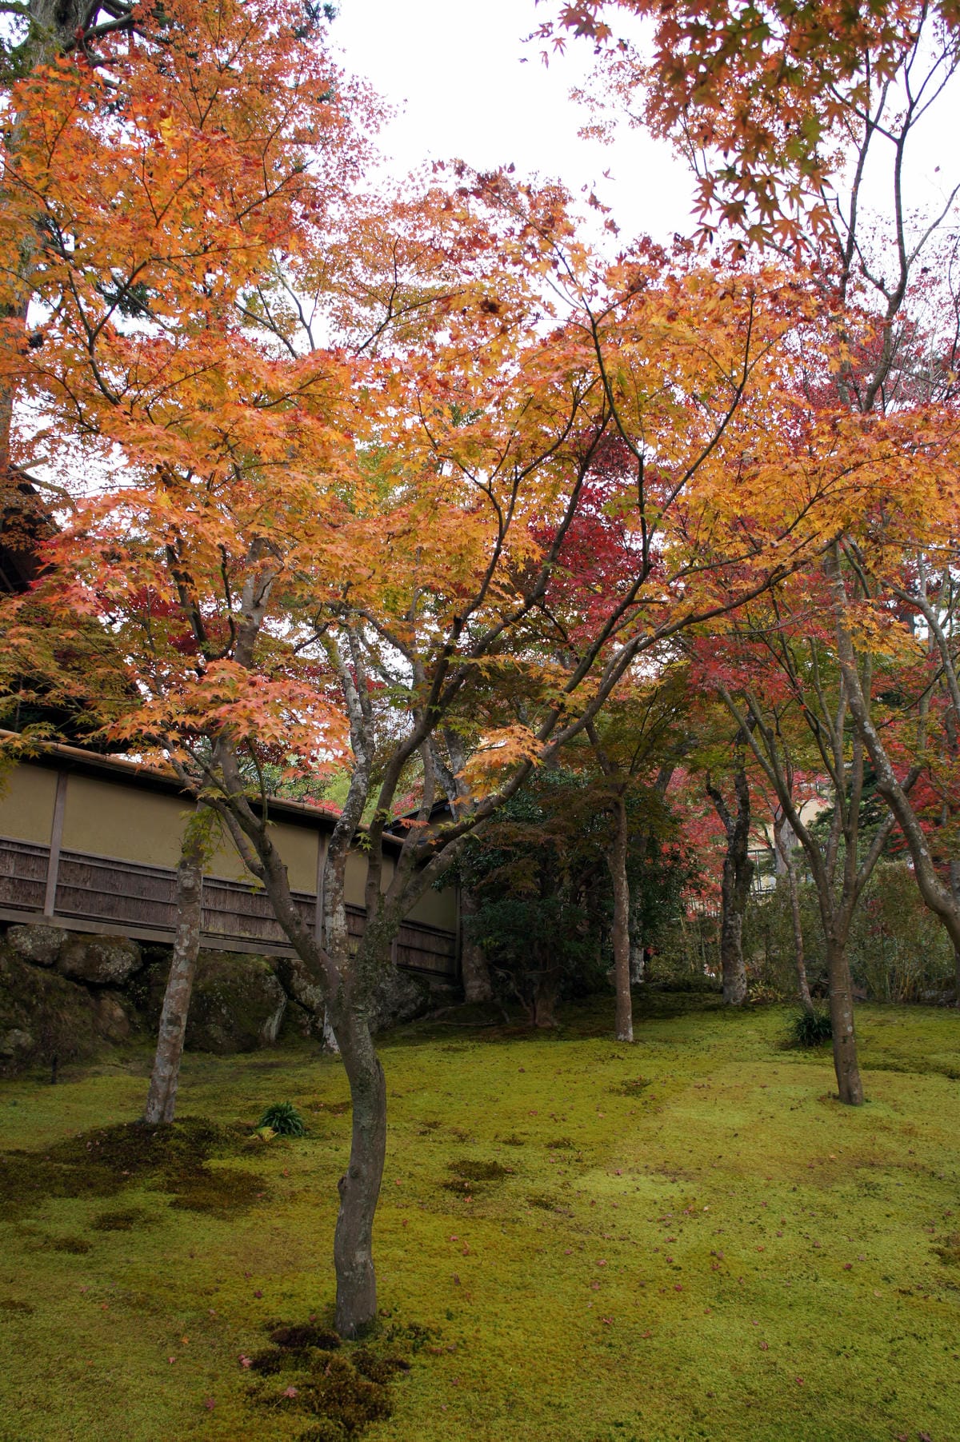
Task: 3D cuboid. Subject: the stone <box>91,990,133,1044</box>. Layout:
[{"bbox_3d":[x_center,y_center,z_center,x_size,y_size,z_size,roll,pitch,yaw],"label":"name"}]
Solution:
[{"bbox_3d":[-3.578,2.872,10.500,0.405,0.492,0.400,5,-15,-18],"label":"stone"}]

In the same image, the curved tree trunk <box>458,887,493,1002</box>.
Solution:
[{"bbox_3d":[-0.064,3.164,15.345,0.496,1.600,0.420,0,-15,0],"label":"curved tree trunk"}]

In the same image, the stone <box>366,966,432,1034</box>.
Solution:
[{"bbox_3d":[-0.968,3.325,12.901,0.793,0.758,0.750,1,-15,-4],"label":"stone"}]

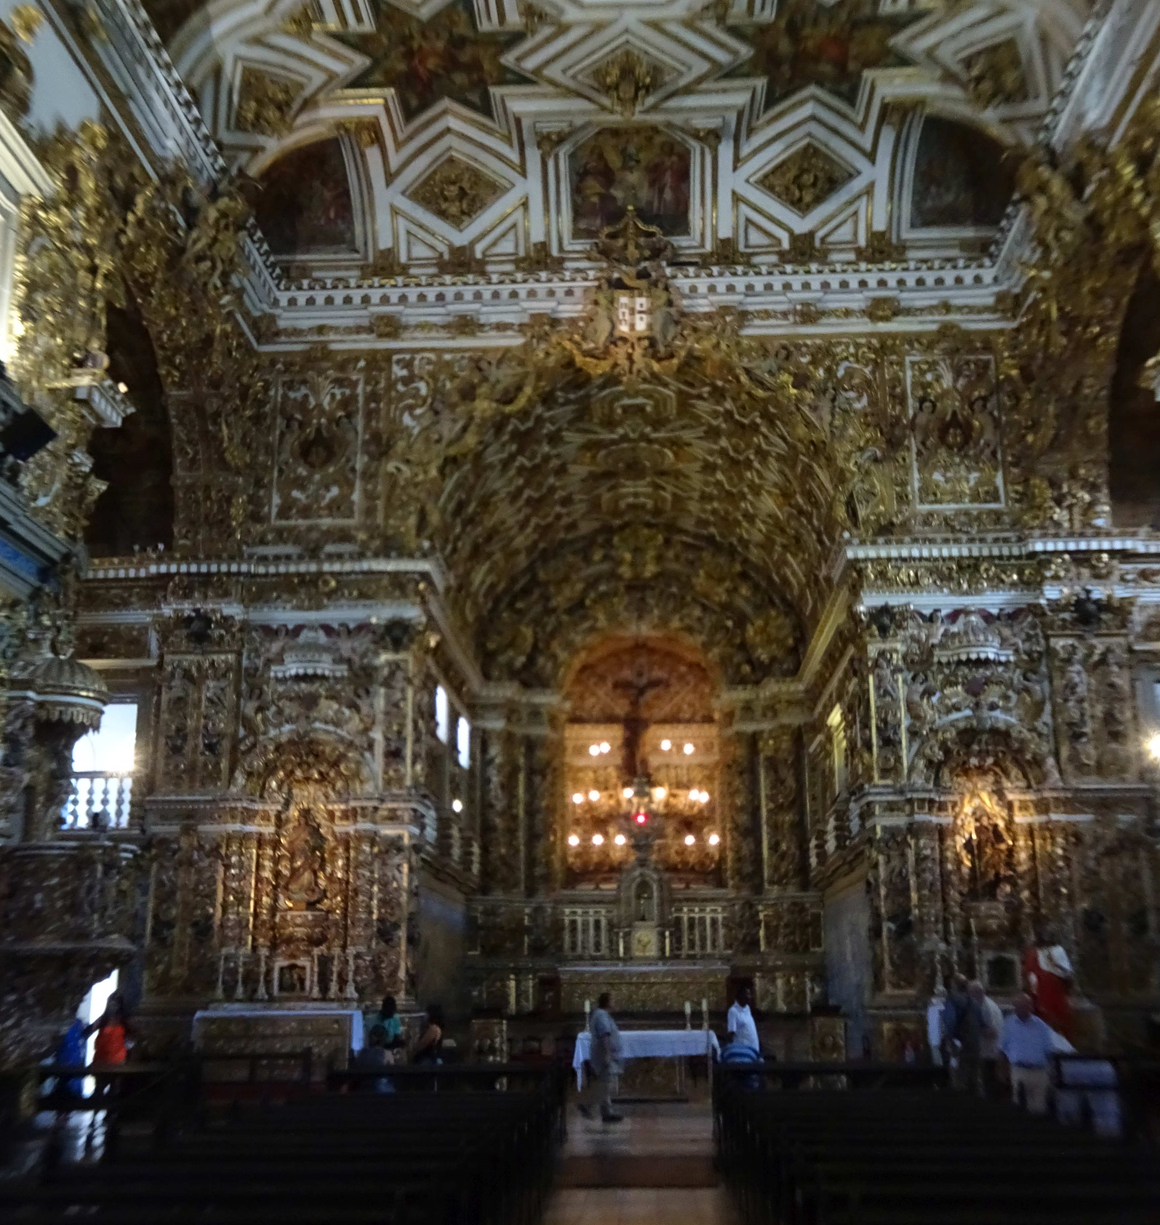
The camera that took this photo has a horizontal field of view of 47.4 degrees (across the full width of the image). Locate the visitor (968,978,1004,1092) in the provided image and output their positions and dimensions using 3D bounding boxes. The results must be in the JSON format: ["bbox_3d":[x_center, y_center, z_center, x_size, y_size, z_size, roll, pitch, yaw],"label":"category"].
[{"bbox_3d":[5.054,5.502,16.483,0.380,1.766,0.480,10,-19,-33],"label":"visitor"}]

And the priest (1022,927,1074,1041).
[{"bbox_3d":[6.925,5.493,19.510,0.680,1.577,0.550,-9,-18,26],"label":"priest"}]

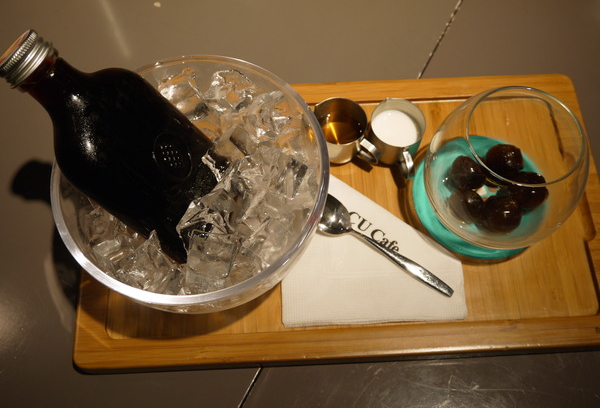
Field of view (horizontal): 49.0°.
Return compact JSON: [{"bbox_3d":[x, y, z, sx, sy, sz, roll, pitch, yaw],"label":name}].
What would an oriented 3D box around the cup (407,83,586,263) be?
[{"bbox_3d":[0.138,-0.022,0.449,0.105,0.094,0.105,1,66,-1],"label":"cup"}]

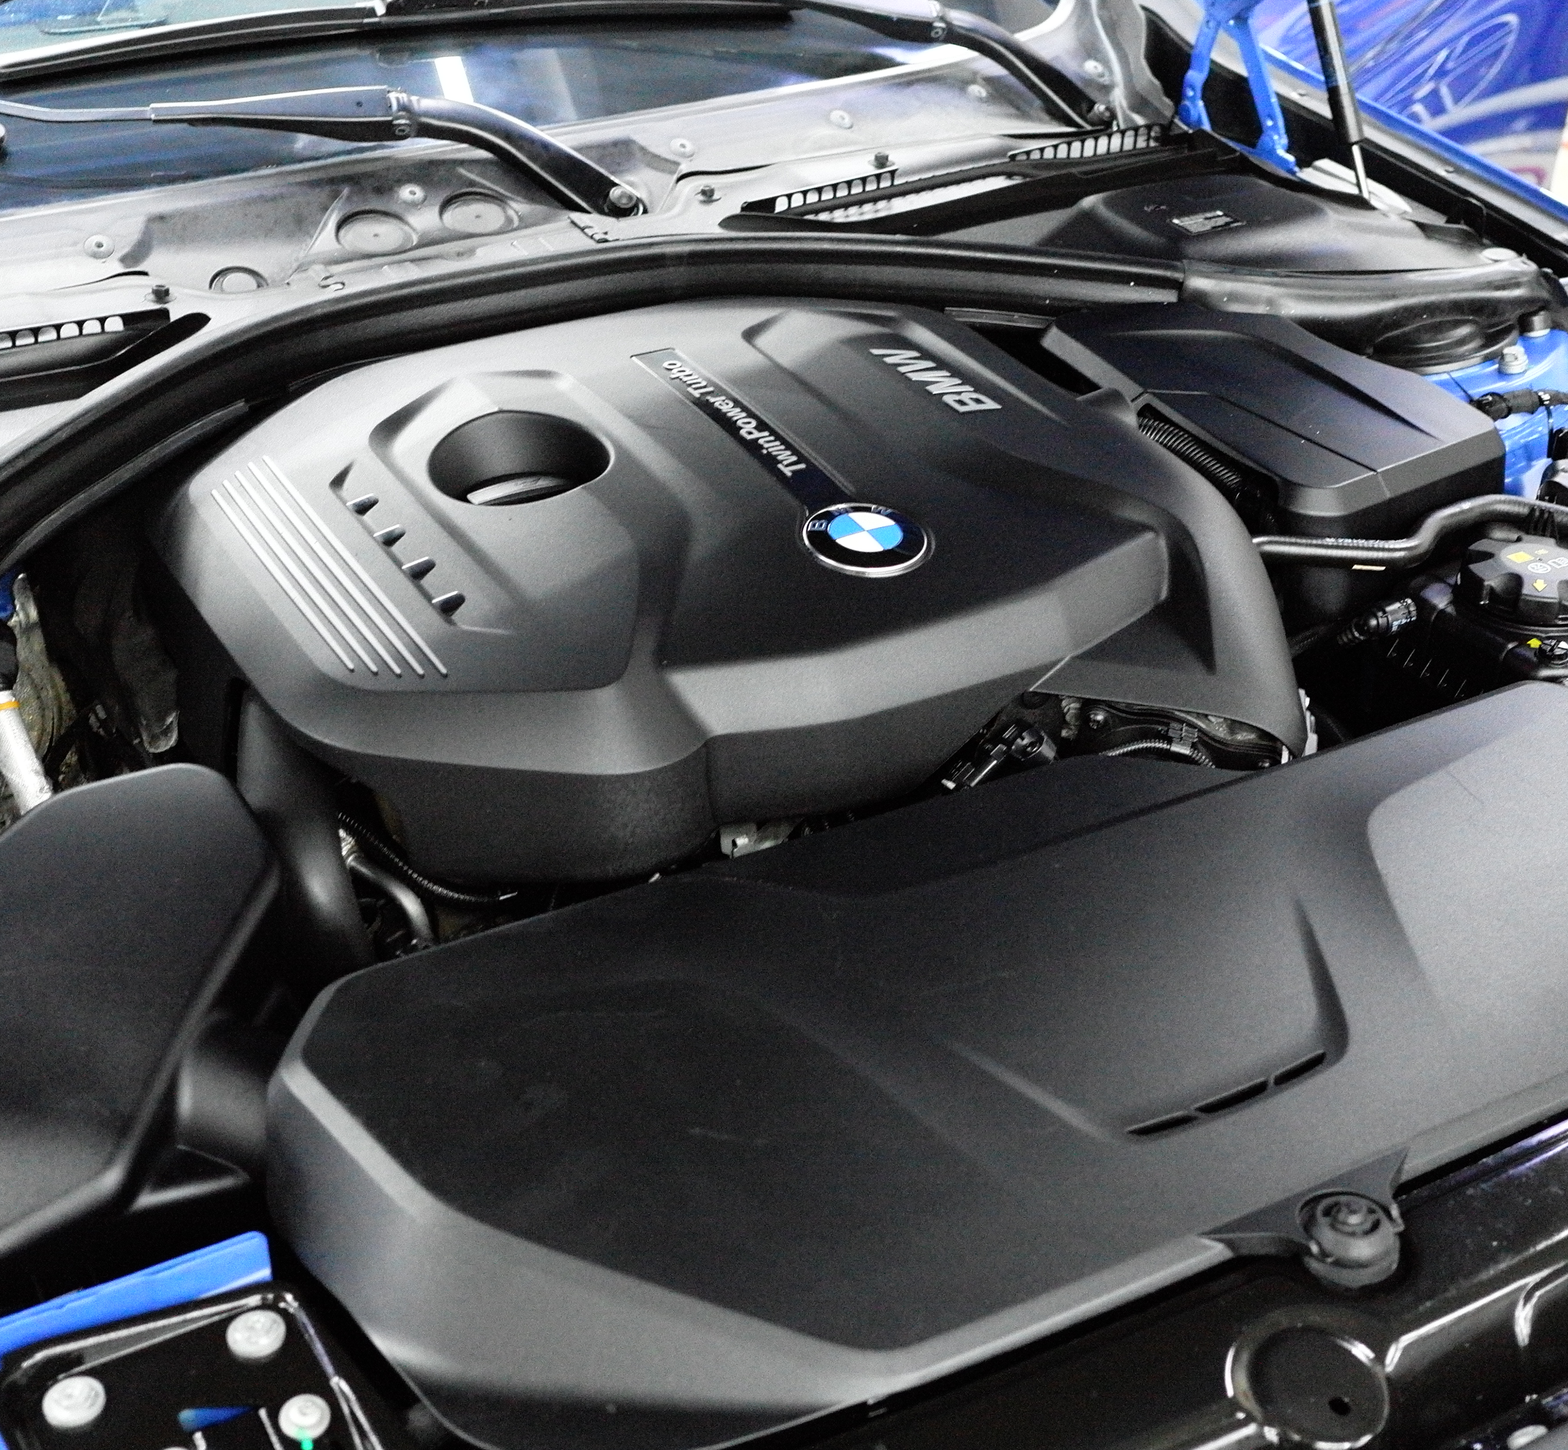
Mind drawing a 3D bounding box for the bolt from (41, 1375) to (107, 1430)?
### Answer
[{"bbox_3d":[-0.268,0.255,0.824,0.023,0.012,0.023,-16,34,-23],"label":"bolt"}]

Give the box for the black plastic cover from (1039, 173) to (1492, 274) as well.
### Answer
[{"bbox_3d":[0.315,-0.344,1.572,0.280,0.065,0.230,-16,34,-23],"label":"black plastic cover"}]

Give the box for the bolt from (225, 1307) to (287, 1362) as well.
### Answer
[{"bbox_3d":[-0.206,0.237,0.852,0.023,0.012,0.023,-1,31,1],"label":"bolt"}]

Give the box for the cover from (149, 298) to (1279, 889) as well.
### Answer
[{"bbox_3d":[-0.028,-0.077,1.295,0.590,0.165,0.490,-16,34,-23],"label":"cover"}]

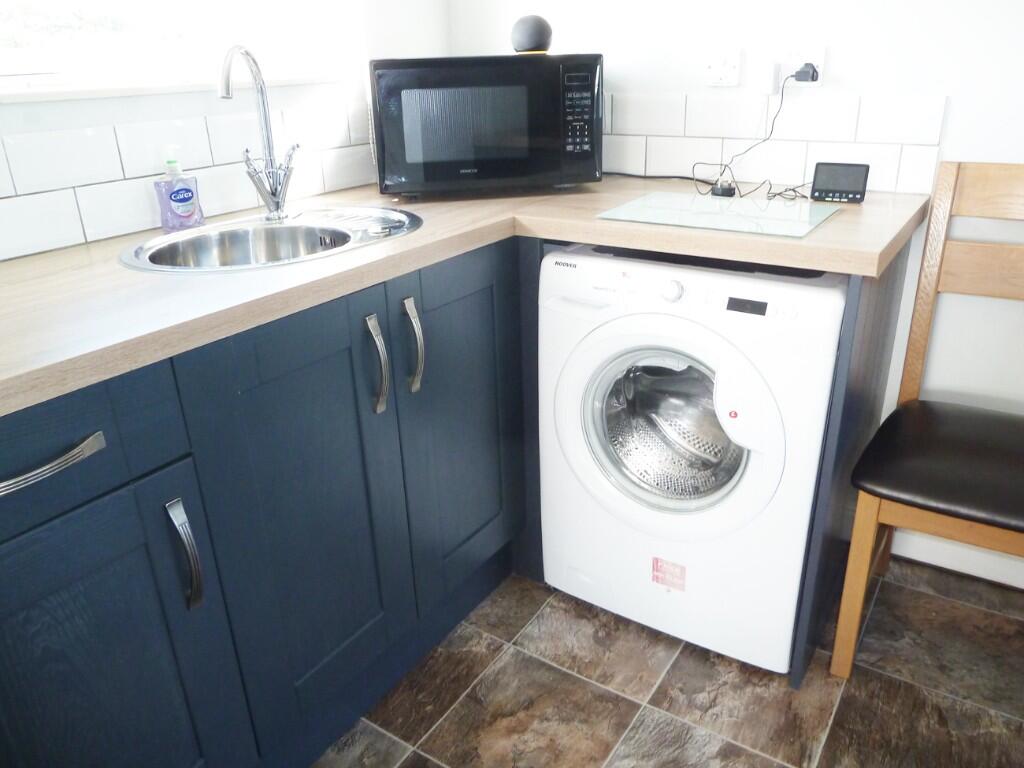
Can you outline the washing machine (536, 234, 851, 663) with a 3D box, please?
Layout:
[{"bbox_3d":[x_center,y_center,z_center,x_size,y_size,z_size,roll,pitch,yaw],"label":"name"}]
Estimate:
[{"bbox_3d":[0.468,0.076,1.745,0.597,0.844,0.550,13,28,31],"label":"washing machine"}]

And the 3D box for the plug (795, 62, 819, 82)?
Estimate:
[{"bbox_3d":[0.656,-0.695,1.647,0.047,0.041,0.042,13,28,31],"label":"plug"}]

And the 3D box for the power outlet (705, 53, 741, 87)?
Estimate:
[{"bbox_3d":[0.502,-0.752,1.763,0.086,0.086,0.012,13,28,31],"label":"power outlet"}]

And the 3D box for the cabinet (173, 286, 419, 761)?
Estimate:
[{"bbox_3d":[-0.559,0.167,1.401,0.582,0.727,0.402,13,28,31],"label":"cabinet"}]

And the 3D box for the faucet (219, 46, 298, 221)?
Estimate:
[{"bbox_3d":[-0.511,-0.479,1.442,0.125,0.335,0.200,1,24,7],"label":"faucet"}]

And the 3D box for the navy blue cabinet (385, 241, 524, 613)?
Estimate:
[{"bbox_3d":[-0.336,0.029,1.706,0.582,0.727,0.402,13,28,31],"label":"navy blue cabinet"}]

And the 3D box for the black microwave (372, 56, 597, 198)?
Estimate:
[{"bbox_3d":[-0.076,-0.642,1.831,0.514,0.300,0.370,-5,24,-8],"label":"black microwave"}]

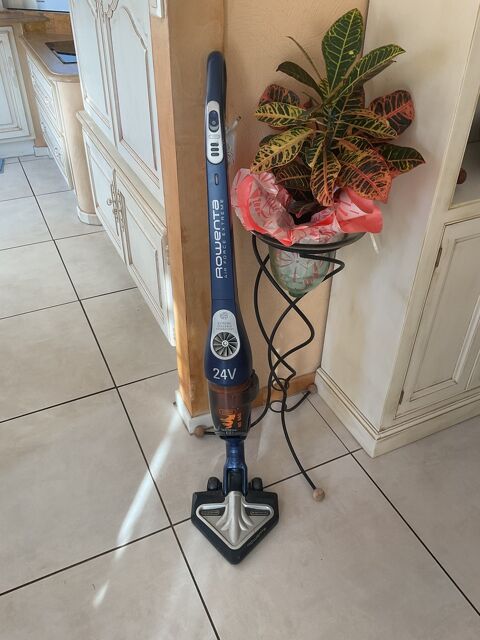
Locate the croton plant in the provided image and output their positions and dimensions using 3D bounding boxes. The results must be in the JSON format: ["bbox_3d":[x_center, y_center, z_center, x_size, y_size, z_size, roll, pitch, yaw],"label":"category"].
[{"bbox_3d":[0.184,-0.411,1.150,0.360,0.390,0.310,0,37,-1],"label":"croton plant"}]

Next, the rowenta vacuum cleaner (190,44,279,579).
[{"bbox_3d":[-0.004,0.049,1.244,0.250,1.145,0.430,0,37,-1],"label":"rowenta vacuum cleaner"}]

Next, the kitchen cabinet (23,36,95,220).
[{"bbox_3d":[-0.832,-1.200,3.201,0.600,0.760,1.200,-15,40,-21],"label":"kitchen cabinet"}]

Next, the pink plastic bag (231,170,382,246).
[{"bbox_3d":[0.143,-0.264,1.252,0.340,0.140,0.280,0,37,-1],"label":"pink plastic bag"}]

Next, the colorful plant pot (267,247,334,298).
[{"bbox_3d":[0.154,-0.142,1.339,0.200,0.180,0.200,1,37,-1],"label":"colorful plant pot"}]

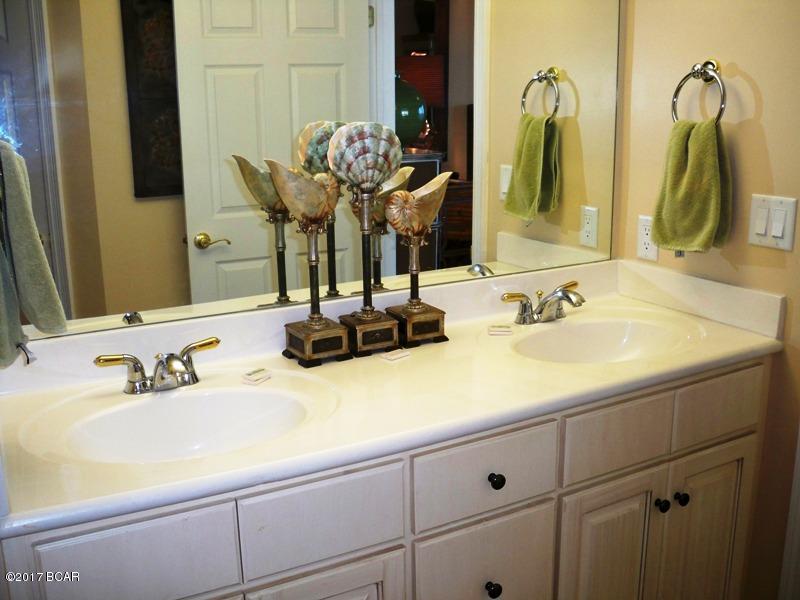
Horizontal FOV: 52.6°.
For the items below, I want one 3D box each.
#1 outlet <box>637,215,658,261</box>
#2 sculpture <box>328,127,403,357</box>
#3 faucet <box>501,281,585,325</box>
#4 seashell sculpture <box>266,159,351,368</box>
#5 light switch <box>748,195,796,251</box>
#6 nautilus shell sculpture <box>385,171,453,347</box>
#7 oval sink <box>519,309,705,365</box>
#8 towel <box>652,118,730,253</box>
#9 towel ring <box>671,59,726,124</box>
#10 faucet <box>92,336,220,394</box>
[{"bbox_3d":[0.660,-0.166,2.158,0.008,0.114,0.070,-8,15,-27],"label":"outlet"},{"bbox_3d":[-0.069,-0.137,1.785,0.177,0.497,0.118,-8,15,-27],"label":"sculpture"},{"bbox_3d":[0.380,0.015,1.974,0.240,0.093,0.180,-8,15,-27],"label":"faucet"},{"bbox_3d":[-0.192,-0.084,1.682,0.160,0.420,0.119,-8,15,-27],"label":"seashell sculpture"},{"bbox_3d":[0.832,-0.173,1.814,0.010,0.114,0.116,-8,15,-27],"label":"light switch"},{"bbox_3d":[0.047,-0.097,1.853,0.178,0.384,0.115,-8,15,-27],"label":"nautilus shell sculpture"},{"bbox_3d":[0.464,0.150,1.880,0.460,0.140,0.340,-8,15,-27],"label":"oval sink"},{"bbox_3d":[0.705,-0.272,1.928,0.085,0.320,0.195,-8,15,-27],"label":"towel"},{"bbox_3d":[0.713,-0.474,1.904,0.065,0.190,0.165,-8,15,-27],"label":"towel ring"},{"bbox_3d":[-0.452,0.137,1.553,0.245,0.093,0.180,-8,15,-27],"label":"faucet"}]

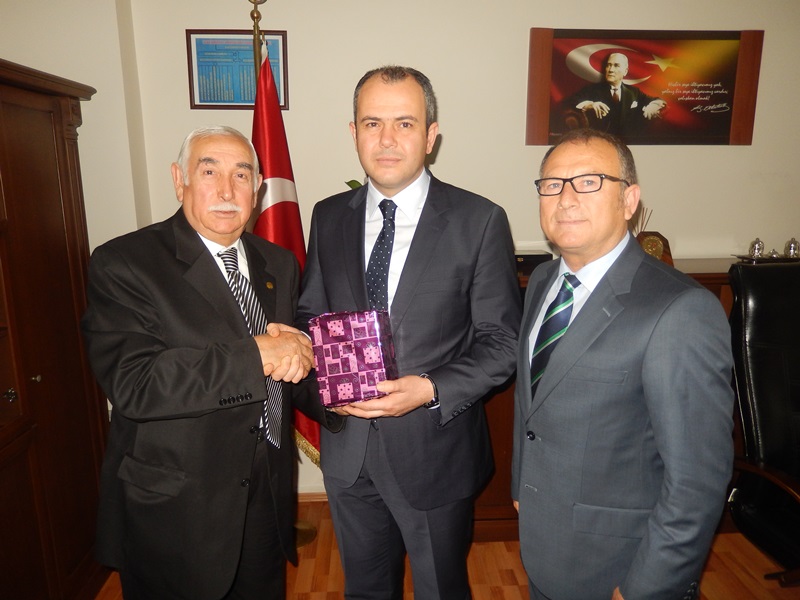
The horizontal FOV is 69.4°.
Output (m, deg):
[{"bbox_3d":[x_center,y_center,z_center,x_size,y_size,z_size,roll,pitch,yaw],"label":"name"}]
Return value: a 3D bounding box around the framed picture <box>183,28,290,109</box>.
[{"bbox_3d":[-0.694,-0.992,2.494,0.425,0.325,0.025,-1,12,-3],"label":"framed picture"}]

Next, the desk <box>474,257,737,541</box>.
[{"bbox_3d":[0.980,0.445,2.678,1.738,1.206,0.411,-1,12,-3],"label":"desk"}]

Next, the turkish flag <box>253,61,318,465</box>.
[{"bbox_3d":[-0.456,-0.087,2.397,0.280,1.760,0.210,-1,12,-3],"label":"turkish flag"}]

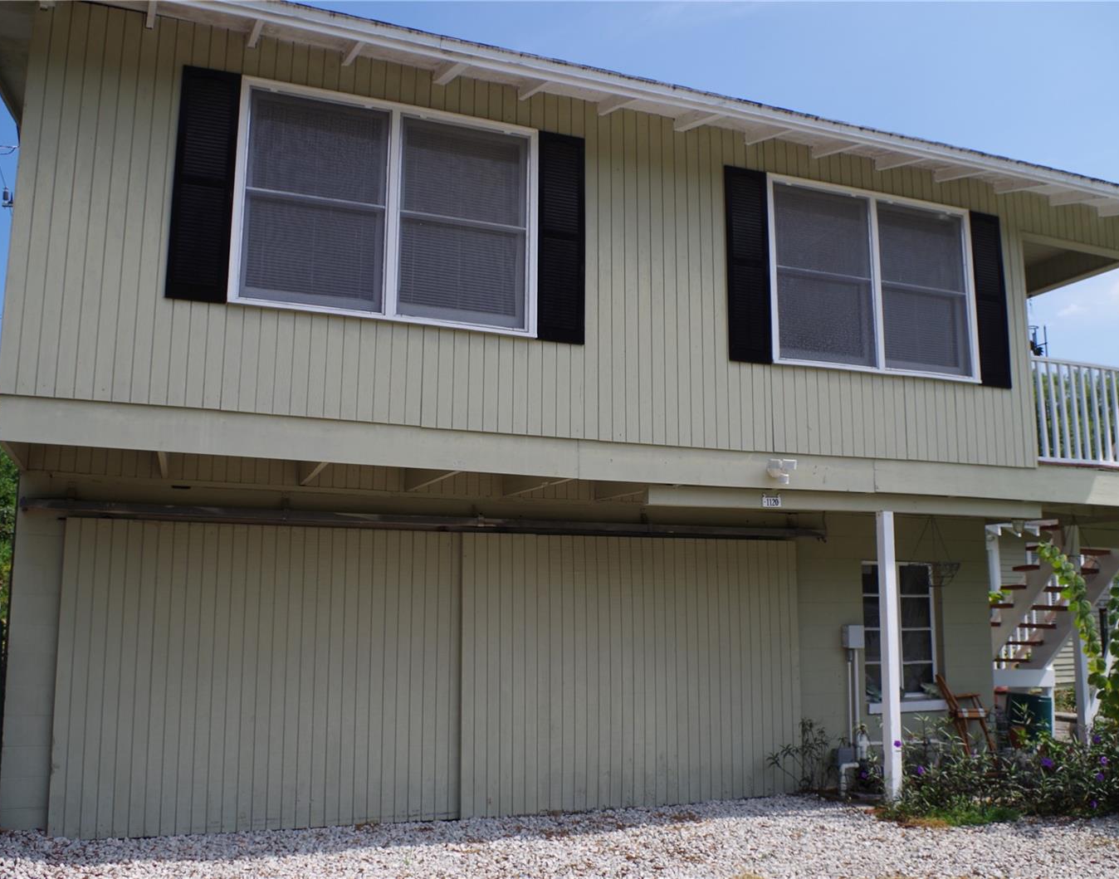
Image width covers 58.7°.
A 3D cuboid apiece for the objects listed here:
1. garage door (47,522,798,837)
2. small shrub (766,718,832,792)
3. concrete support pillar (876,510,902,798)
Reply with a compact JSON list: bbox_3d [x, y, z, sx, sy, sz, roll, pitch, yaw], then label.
[{"bbox_3d":[-0.663,1.806,7.769,5.871,2.183,0.100,4,-10,-20],"label":"garage door"},{"bbox_3d":[2.042,2.671,8.418,0.587,0.609,0.380,4,-10,-20],"label":"small shrub"},{"bbox_3d":[2.518,1.641,7.567,0.092,2.190,0.092,4,-10,-20],"label":"concrete support pillar"}]

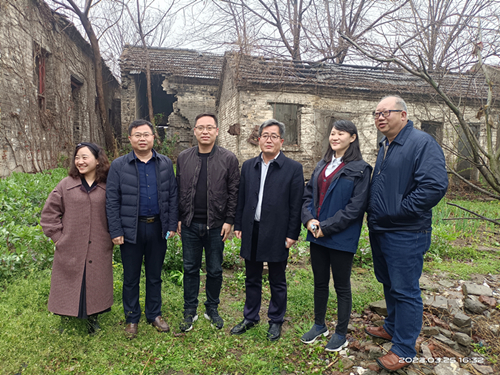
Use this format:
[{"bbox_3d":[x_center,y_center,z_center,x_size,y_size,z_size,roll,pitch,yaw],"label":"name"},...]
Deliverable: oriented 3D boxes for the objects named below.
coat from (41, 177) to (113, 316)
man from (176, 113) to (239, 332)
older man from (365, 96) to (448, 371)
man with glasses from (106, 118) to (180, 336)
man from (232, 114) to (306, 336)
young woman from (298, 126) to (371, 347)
[{"bbox_3d":[-1.436,0.470,3.045,0.570,1.140,0.360,-3,4,-27],"label":"coat"},{"bbox_3d":[-0.342,0.279,2.976,0.520,1.750,0.320,-1,4,0],"label":"man"},{"bbox_3d":[1.072,0.260,2.441,0.440,1.730,0.540,-3,5,-32],"label":"older man"},{"bbox_3d":[-0.859,0.321,2.884,0.540,1.710,0.340,-2,4,-20],"label":"man with glasses"},{"bbox_3d":[0.140,0.319,2.879,0.540,1.710,0.350,1,4,20],"label":"man"},{"bbox_3d":[0.643,0.332,2.685,0.480,1.650,0.380,3,5,40],"label":"young woman"}]

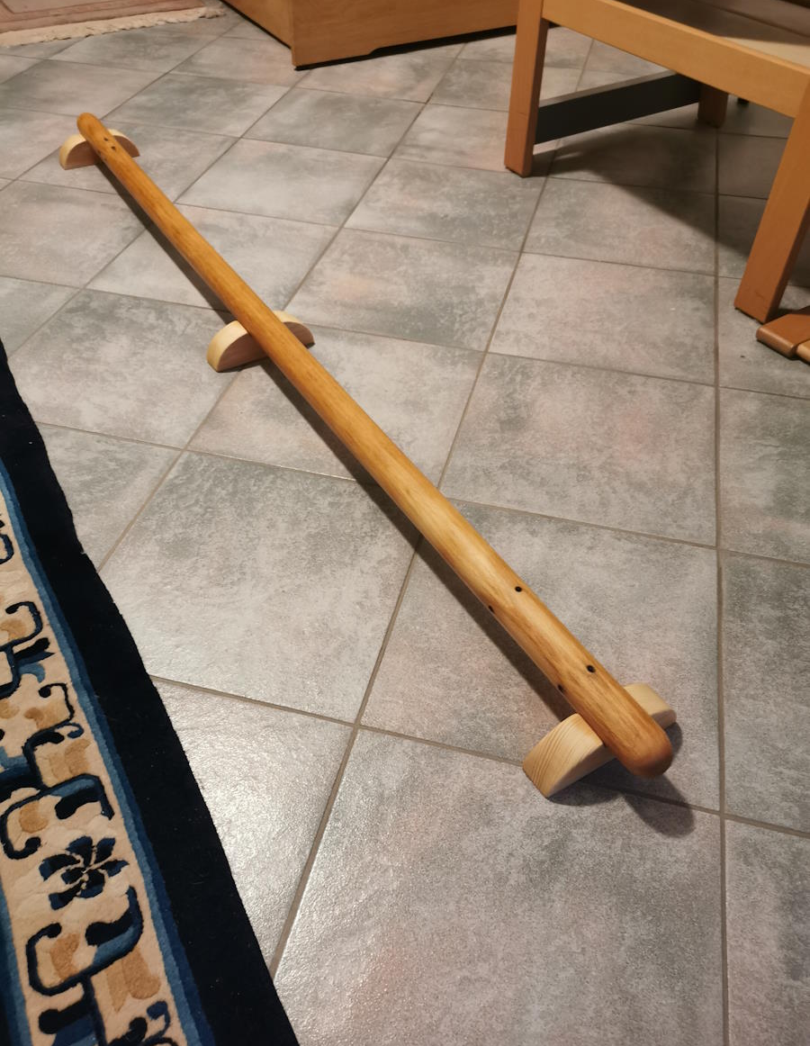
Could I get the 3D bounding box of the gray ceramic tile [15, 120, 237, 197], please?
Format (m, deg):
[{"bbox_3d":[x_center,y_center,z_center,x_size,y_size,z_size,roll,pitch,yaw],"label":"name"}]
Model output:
[{"bbox_3d":[-0.543,-0.732,1.704,0.320,0.010,0.320,11,46,10],"label":"gray ceramic tile"}]

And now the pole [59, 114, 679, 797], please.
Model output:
[{"bbox_3d":[-0.201,-0.271,1.136,0.143,0.074,1.554,-23,50,-22],"label":"pole"}]

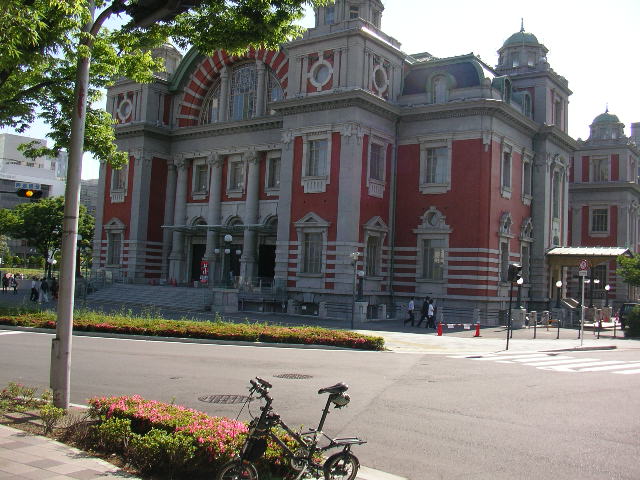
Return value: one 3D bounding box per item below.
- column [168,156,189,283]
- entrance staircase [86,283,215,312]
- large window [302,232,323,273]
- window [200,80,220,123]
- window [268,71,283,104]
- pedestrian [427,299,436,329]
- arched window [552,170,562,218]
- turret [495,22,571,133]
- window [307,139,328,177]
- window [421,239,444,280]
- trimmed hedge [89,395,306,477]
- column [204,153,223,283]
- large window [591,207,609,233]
[{"bbox_3d":[-11.907,-1.701,58.009,1.050,10.750,1.050,3,-4,0],"label":"column"},{"bbox_3d":[-11.161,4.105,49.492,13.900,1.350,3.600,0,-5,36],"label":"entrance staircase"},{"bbox_3d":[-0.471,0.812,44.477,1.550,2.637,0.300,0,-5,36],"label":"large window"},{"bbox_3d":[-9.079,-11.500,57.384,2.361,3.678,0.300,0,-5,36],"label":"window"},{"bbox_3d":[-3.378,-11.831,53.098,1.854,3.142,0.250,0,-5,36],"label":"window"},{"bbox_3d":[6.234,4.104,38.059,0.520,1.630,0.480,2,-4,14],"label":"pedestrian"},{"bbox_3d":[18.125,-3.474,52.270,0.350,3.655,1.900,0,-5,36],"label":"arched window"},{"bbox_3d":[15.553,-12.481,52.211,6.048,8.611,5.893,0,-5,36],"label":"turret"},{"bbox_3d":[-0.158,-5.579,46.400,1.667,2.483,0.200,0,-5,36],"label":"window"},{"bbox_3d":[7.469,1.270,45.269,1.682,2.748,0.300,0,-5,36],"label":"window"},{"bbox_3d":[-1.378,2.121,7.270,2.600,0.510,0.950,0,-5,36],"label":"trimmed hedge"},{"bbox_3d":[-8.621,-1.754,55.284,1.040,10.687,1.040,3,-4,0],"label":"column"},{"bbox_3d":[30.125,-2.156,73.684,1.799,2.707,0.300,0,-5,36],"label":"large window"}]

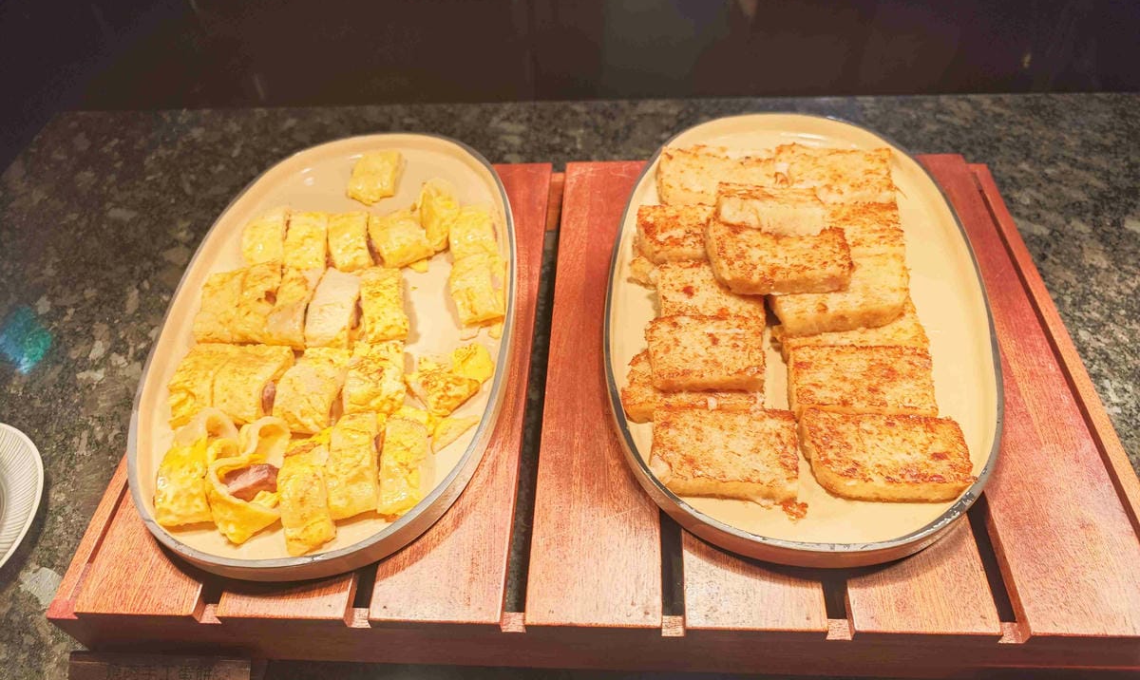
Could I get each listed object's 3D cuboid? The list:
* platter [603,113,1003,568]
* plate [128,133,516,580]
[{"bbox_3d":[0.138,-0.028,0.476,0.227,0.026,0.353,4,51,9],"label":"platter"},{"bbox_3d":[-0.147,-0.018,0.494,0.227,0.026,0.357,-5,50,1],"label":"plate"}]

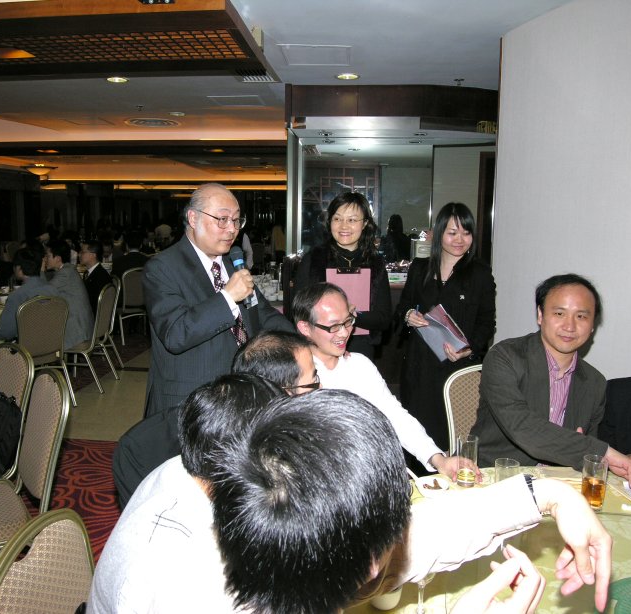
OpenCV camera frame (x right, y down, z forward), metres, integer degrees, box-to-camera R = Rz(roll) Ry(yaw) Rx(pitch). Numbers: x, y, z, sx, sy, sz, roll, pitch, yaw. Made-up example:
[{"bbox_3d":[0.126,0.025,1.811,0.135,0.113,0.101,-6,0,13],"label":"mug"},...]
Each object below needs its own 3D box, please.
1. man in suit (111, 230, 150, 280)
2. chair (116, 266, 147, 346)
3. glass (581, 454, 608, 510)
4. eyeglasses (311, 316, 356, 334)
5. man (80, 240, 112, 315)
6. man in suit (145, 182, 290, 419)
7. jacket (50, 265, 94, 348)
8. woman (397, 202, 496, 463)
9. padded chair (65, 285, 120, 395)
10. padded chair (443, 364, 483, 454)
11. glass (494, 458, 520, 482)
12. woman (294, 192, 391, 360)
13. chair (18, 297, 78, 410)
[{"bbox_3d":[-2.328,-0.268,7.289,0.520,1.360,0.750,1,8,6],"label":"man in suit"},{"bbox_3d":[-2.260,-0.028,7.065,0.450,0.910,0.560,-6,11,-36],"label":"chair"},{"bbox_3d":[0.711,0.448,1.458,0.066,0.130,0.066,0,8,0],"label":"glass"},{"bbox_3d":[0.060,0.062,2.013,0.142,0.045,0.140,-25,21,-29],"label":"eyeglasses"},{"bbox_3d":[-2.300,-0.013,5.726,0.740,1.290,0.520,-3,9,-18],"label":"man"},{"bbox_3d":[-0.353,0.366,2.073,0.600,1.620,0.520,-8,11,-44],"label":"man in suit"},{"bbox_3d":[-2.180,-0.019,5.001,0.460,0.720,0.500,3,9,17],"label":"jacket"},{"bbox_3d":[0.600,0.316,2.660,0.470,1.580,0.340,2,9,13],"label":"woman"},{"bbox_3d":[-2.110,0.266,5.169,0.560,0.910,0.450,1,9,7],"label":"padded chair"},{"bbox_3d":[0.734,0.705,2.202,0.450,0.930,0.560,2,8,11],"label":"padded chair"},{"bbox_3d":[0.554,0.476,1.637,0.068,0.087,0.068,0,9,0],"label":"glass"},{"bbox_3d":[0.126,0.301,2.627,0.460,1.620,0.320,0,9,-2],"label":"woman"},{"bbox_3d":[-2.287,0.362,4.553,0.560,0.910,0.450,6,11,36],"label":"chair"}]

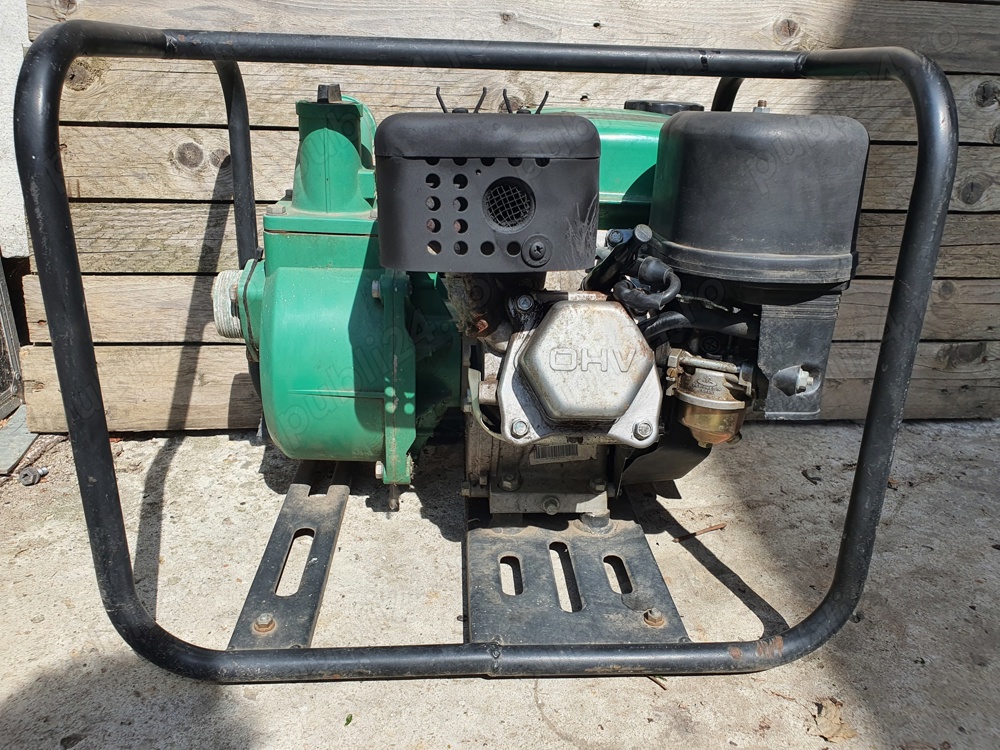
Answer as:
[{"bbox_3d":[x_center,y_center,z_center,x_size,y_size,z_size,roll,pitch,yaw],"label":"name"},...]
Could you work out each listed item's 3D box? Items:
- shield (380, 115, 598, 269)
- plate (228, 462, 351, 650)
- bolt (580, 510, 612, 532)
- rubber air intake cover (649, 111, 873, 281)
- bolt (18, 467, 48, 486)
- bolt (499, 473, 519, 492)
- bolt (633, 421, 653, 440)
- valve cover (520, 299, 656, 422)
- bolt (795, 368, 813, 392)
[{"bbox_3d":[-0.009,-0.127,0.513,0.142,0.099,0.086,0,21,-4],"label":"shield"},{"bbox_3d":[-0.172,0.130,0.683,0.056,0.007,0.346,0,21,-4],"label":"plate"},{"bbox_3d":[0.081,0.123,0.629,0.025,0.018,0.025,0,21,-4],"label":"bolt"},{"bbox_3d":[0.173,-0.129,0.533,0.125,0.103,0.109,0,21,-4],"label":"rubber air intake cover"},{"bbox_3d":[-0.469,0.104,0.756,0.032,0.018,0.018,-16,27,-38],"label":"bolt"},{"bbox_3d":[0.008,0.091,0.639,0.018,0.013,0.018,0,21,-4],"label":"bolt"},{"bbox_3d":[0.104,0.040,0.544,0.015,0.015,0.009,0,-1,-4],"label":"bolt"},{"bbox_3d":[0.061,-0.010,0.527,0.090,0.082,0.037,0,-1,-4],"label":"valve cover"},{"bbox_3d":[0.220,0.003,0.544,0.013,0.015,0.015,0,21,-4],"label":"bolt"}]

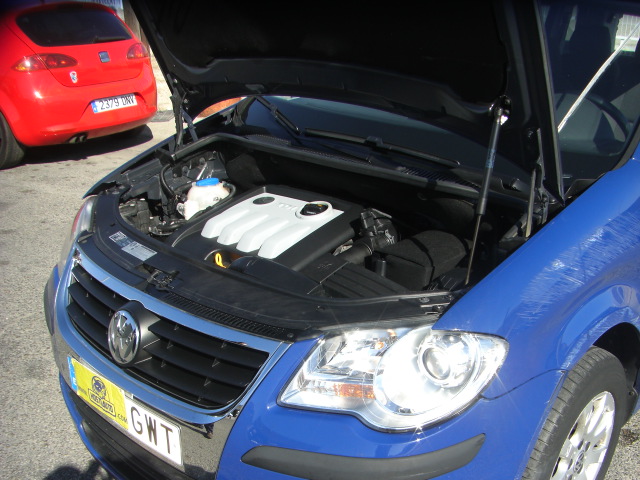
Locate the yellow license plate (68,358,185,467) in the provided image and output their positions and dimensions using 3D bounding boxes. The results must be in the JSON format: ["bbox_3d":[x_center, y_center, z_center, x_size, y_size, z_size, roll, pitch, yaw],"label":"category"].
[{"bbox_3d":[-0.518,0.442,1.860,0.520,0.110,0.020,16,26,40],"label":"yellow license plate"}]

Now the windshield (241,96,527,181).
[{"bbox_3d":[0.437,-0.653,2.574,1.420,0.200,0.880,16,62,40],"label":"windshield"}]

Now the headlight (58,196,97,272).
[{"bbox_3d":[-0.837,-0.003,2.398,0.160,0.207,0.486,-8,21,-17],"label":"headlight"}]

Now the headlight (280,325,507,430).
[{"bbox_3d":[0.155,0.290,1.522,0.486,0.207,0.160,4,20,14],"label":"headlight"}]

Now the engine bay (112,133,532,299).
[{"bbox_3d":[-0.119,0.005,2.165,1.360,0.400,0.760,16,26,40],"label":"engine bay"}]

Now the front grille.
[{"bbox_3d":[-0.468,0.242,1.850,0.860,0.200,0.150,16,26,40],"label":"front grille"}]

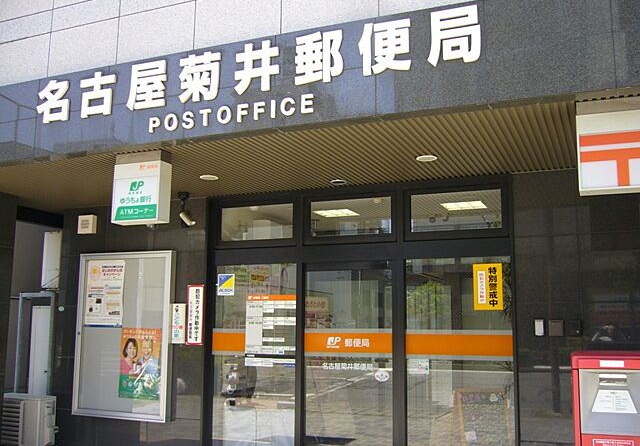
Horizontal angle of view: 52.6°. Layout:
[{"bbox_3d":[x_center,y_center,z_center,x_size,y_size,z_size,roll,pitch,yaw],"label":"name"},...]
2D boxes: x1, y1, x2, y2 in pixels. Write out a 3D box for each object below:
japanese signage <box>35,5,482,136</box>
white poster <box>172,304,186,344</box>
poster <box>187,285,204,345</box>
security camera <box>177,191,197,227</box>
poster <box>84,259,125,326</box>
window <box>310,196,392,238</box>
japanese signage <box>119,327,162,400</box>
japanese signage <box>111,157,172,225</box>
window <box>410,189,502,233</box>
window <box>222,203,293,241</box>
[{"bbox_3d":[-0.671,-0.978,4.643,3.580,0.547,0.050,-3,-9,22],"label":"japanese signage"},{"bbox_3d":[-1.478,1.060,6.797,0.167,0.409,0.010,-3,-9,22],"label":"white poster"},{"bbox_3d":[-1.298,0.962,6.748,0.205,0.614,0.010,-3,-9,22],"label":"poster"},{"bbox_3d":[-1.355,-0.133,6.602,0.220,0.360,0.130,-6,-11,36],"label":"security camera"},{"bbox_3d":[-2.387,0.789,7.195,0.512,0.735,0.010,-3,-9,22],"label":"poster"},{"bbox_3d":[0.292,-0.053,6.265,0.828,0.355,0.050,-3,-9,22],"label":"window"},{"bbox_3d":[-1.907,1.497,6.886,0.516,0.739,0.010,-3,-9,22],"label":"japanese signage"},{"bbox_3d":[-1.390,-0.224,5.069,0.432,0.462,0.146,-3,-9,22],"label":"japanese signage"},{"bbox_3d":[1.230,-0.102,5.882,0.814,0.358,0.050,-3,-9,22],"label":"window"},{"bbox_3d":[-0.650,0.002,6.649,0.836,0.357,0.050,-3,-9,22],"label":"window"}]

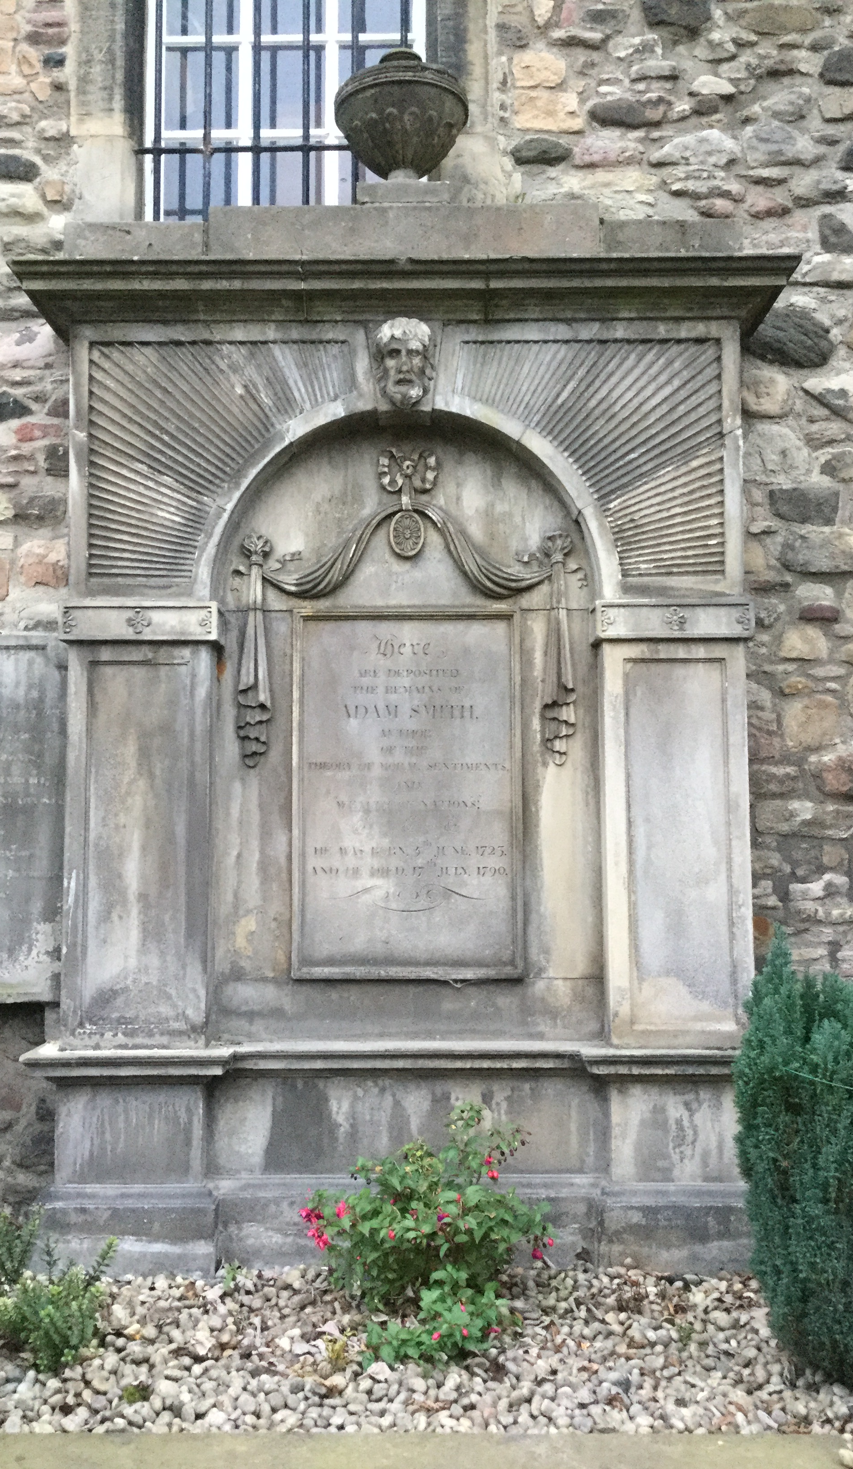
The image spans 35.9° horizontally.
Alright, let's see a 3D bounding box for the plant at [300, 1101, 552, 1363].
[{"bbox_3d":[0.002,1.411,3.871,0.711,0.608,0.639,0,-5,0],"label":"plant"}]

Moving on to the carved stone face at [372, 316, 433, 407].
[{"bbox_3d":[-0.082,-1.299,4.582,0.206,0.314,0.170,0,-5,0],"label":"carved stone face"}]

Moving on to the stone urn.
[{"bbox_3d":[-0.094,-2.257,4.901,0.500,0.587,0.500,0,-5,0],"label":"stone urn"}]

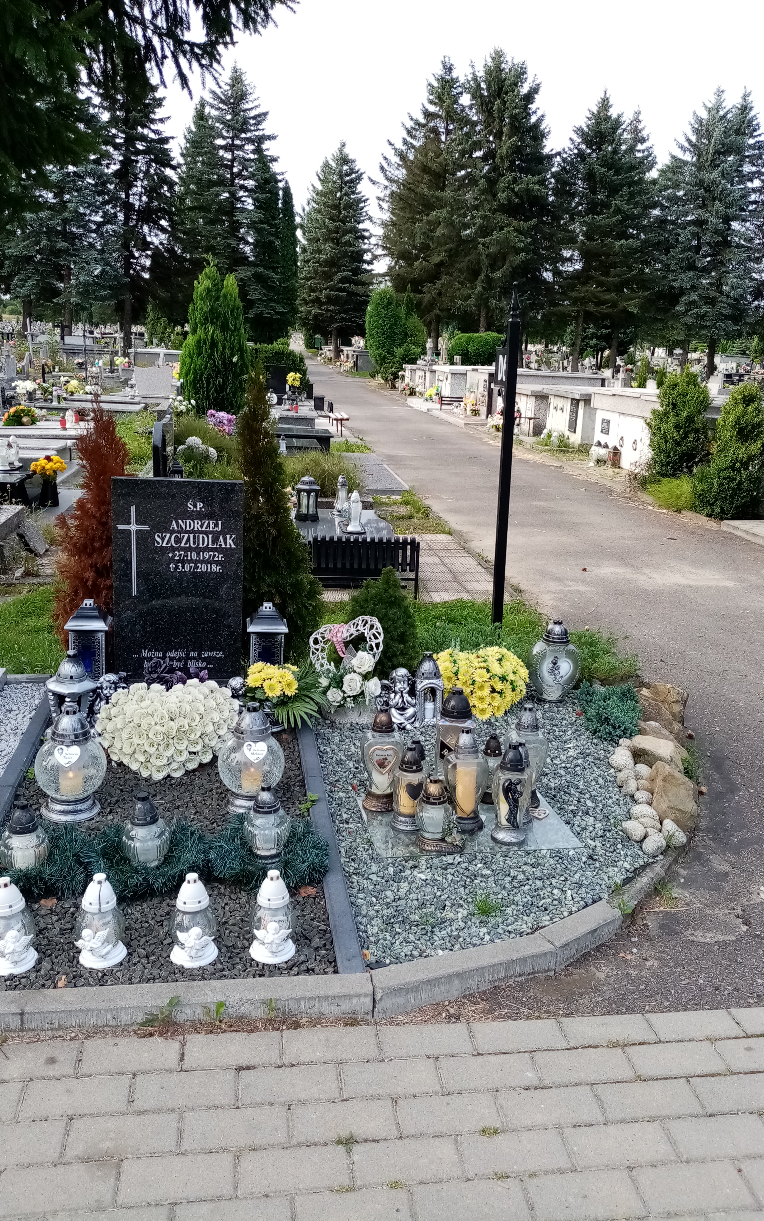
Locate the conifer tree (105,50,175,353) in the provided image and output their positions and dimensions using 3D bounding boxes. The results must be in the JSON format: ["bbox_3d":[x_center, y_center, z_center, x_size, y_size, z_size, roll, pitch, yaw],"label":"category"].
[{"bbox_3d":[-11.130,-17.558,39.991,4.000,12.430,4.000,-1,15,-15],"label":"conifer tree"}]

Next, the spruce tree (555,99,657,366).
[{"bbox_3d":[10.308,-17.797,43.371,4.700,12.800,4.700,6,17,11],"label":"spruce tree"}]

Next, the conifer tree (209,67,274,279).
[{"bbox_3d":[-7.396,-19.821,45.550,4.900,13.320,4.900,0,15,-9],"label":"conifer tree"}]

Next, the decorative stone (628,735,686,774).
[{"bbox_3d":[0.962,0.505,3.208,0.164,0.100,0.135,9,18,19],"label":"decorative stone"}]

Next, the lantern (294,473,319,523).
[{"bbox_3d":[-0.533,-0.829,6.553,0.175,0.330,0.170,-1,17,-9],"label":"lantern"}]

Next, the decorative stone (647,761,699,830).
[{"bbox_3d":[0.935,0.576,2.922,0.165,0.160,0.180,8,18,19],"label":"decorative stone"}]

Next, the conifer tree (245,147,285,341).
[{"bbox_3d":[-5.608,-17.423,44.373,1.800,9.900,1.800,0,17,-7],"label":"conifer tree"}]

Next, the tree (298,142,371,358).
[{"bbox_3d":[-2.701,-20.618,53.000,4.150,11.800,4.150,3,16,0],"label":"tree"}]

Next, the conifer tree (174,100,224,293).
[{"bbox_3d":[-9.281,-19.466,46.703,3.900,11.910,3.900,0,15,-11],"label":"conifer tree"}]

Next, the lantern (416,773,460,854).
[{"bbox_3d":[0.161,0.573,2.636,0.130,0.220,0.115,-7,19,-29],"label":"lantern"}]

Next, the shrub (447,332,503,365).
[{"bbox_3d":[3.584,-9.673,34.635,2.400,1.750,2.200,1,15,-8],"label":"shrub"}]

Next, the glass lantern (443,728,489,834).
[{"bbox_3d":[0.252,0.499,2.722,0.135,0.320,0.120,4,17,6],"label":"glass lantern"}]

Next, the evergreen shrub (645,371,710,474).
[{"bbox_3d":[3.380,-2.107,10.456,0.642,1.228,0.642,3,17,0],"label":"evergreen shrub"}]

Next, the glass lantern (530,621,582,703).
[{"bbox_3d":[0.715,0.199,3.808,0.208,0.340,0.155,0,16,-8],"label":"glass lantern"}]

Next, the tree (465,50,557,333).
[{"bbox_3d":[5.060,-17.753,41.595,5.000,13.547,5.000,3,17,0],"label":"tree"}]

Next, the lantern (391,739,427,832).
[{"bbox_3d":[0.084,0.527,2.785,0.106,0.267,0.106,3,15,-1],"label":"lantern"}]

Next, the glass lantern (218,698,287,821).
[{"bbox_3d":[-0.405,0.455,2.870,0.208,0.335,0.208,1,15,-8],"label":"glass lantern"}]

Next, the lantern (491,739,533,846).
[{"bbox_3d":[0.376,0.516,2.664,0.122,0.312,0.118,4,16,3],"label":"lantern"}]

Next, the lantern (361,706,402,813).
[{"bbox_3d":[0.001,0.447,2.808,0.128,0.330,0.115,2,16,-4],"label":"lantern"}]

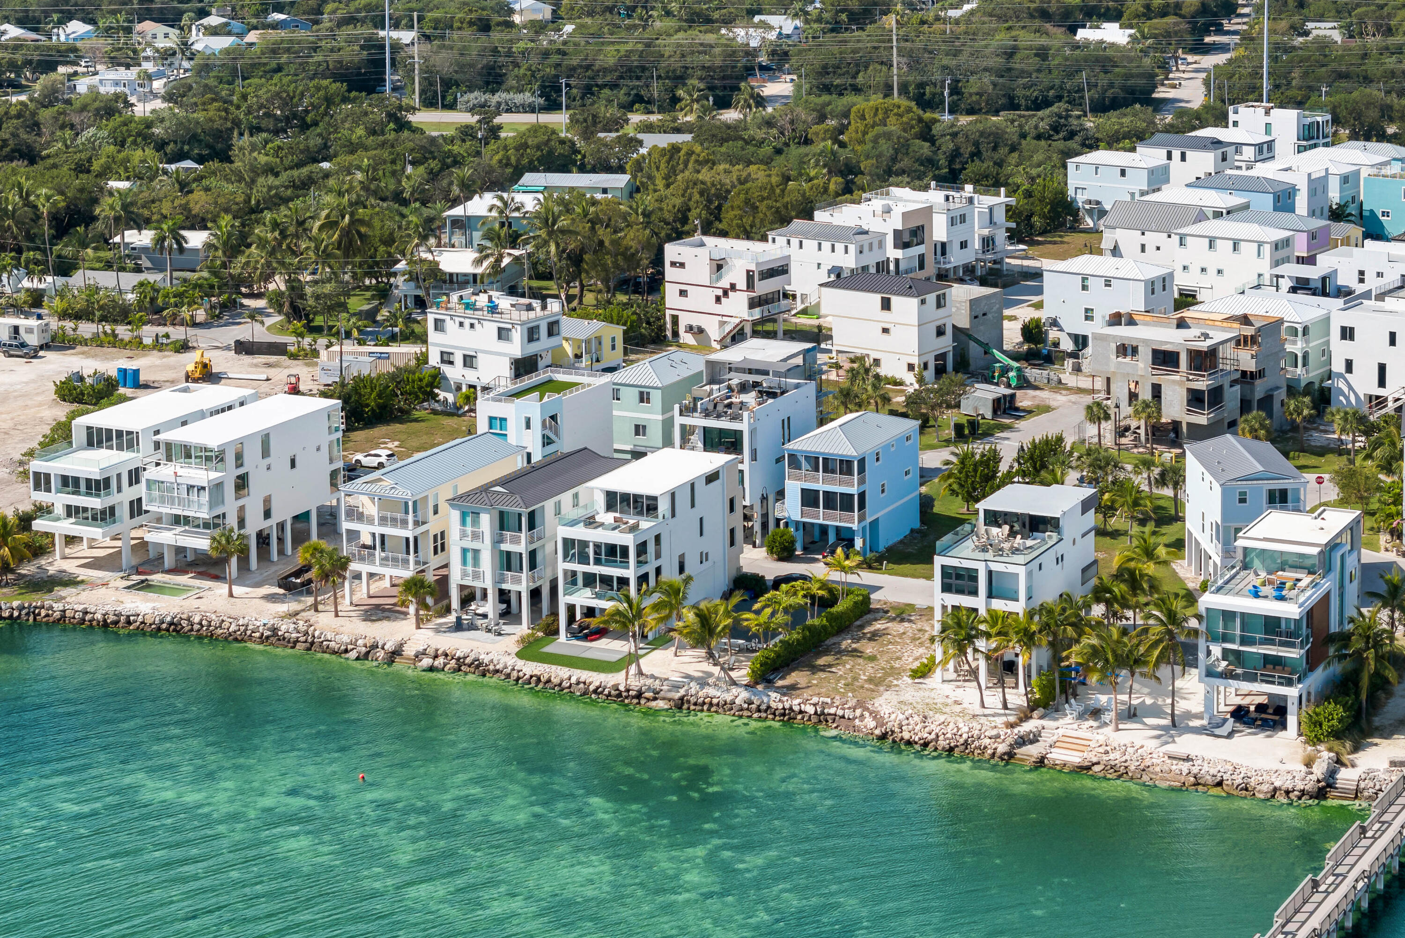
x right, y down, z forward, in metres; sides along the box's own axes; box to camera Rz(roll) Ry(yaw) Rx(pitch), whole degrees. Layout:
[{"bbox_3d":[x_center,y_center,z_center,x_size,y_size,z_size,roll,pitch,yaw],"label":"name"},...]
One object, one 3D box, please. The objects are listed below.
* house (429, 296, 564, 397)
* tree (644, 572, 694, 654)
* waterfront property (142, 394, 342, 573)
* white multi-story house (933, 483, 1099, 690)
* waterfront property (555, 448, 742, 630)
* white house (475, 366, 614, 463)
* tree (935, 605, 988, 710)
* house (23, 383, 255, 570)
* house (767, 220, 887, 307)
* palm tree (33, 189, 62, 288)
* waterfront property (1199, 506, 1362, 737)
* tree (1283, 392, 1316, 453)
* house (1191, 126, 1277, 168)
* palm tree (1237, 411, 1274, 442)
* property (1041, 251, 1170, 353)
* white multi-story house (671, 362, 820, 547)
[{"bbox_3d":[-22.898,-13.102,314.817,13.747,11.800,7.017,10,17,36],"label":"house"},{"bbox_3d":[-2.656,11.555,225.344,4.000,6.820,4.000,-1,14,0],"label":"tree"},{"bbox_3d":[-39.620,1.680,247.370,6.970,11.800,19.690,6,15,26],"label":"waterfront property"},{"bbox_3d":[24.606,9.087,221.298,7.268,12.139,15.382,6,16,27],"label":"white multi-story house"},{"bbox_3d":[-4.134,6.439,234.701,7.050,11.770,18.278,6,16,27],"label":"waterfront property"},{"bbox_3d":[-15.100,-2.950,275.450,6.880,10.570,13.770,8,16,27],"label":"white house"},{"bbox_3d":[18.660,13.600,204.260,3.730,7.620,3.730,-1,14,0],"label":"tree"},{"bbox_3d":[-50.687,0.696,260.446,8.350,12.018,22.193,6,16,27],"label":"house"},{"bbox_3d":[16.009,-25.970,363.156,13.614,10.979,7.415,10,18,36],"label":"house"},{"bbox_3d":[-87.970,-30.552,382.252,4.155,14.342,4.155,-1,14,0],"label":"palm tree"},{"bbox_3d":[43.178,11.029,211.280,7.210,12.594,16.323,6,16,27],"label":"waterfront property"},{"bbox_3d":[60.306,-4.592,286.853,3.200,6.260,3.200,-1,14,0],"label":"tree"},{"bbox_3d":[83.538,-48.101,449.050,12.109,11.071,7.457,10,17,36],"label":"house"},{"bbox_3d":[55.440,-2.800,284.620,3.500,5.770,3.500,0,14,0],"label":"palm tree"},{"bbox_3d":[47.130,-19.260,329.710,13.180,10.840,6.930,9,17,36],"label":"property"},{"bbox_3d":[4.060,-0.870,261.120,7.600,13.560,13.440,8,16,28],"label":"white multi-story house"}]

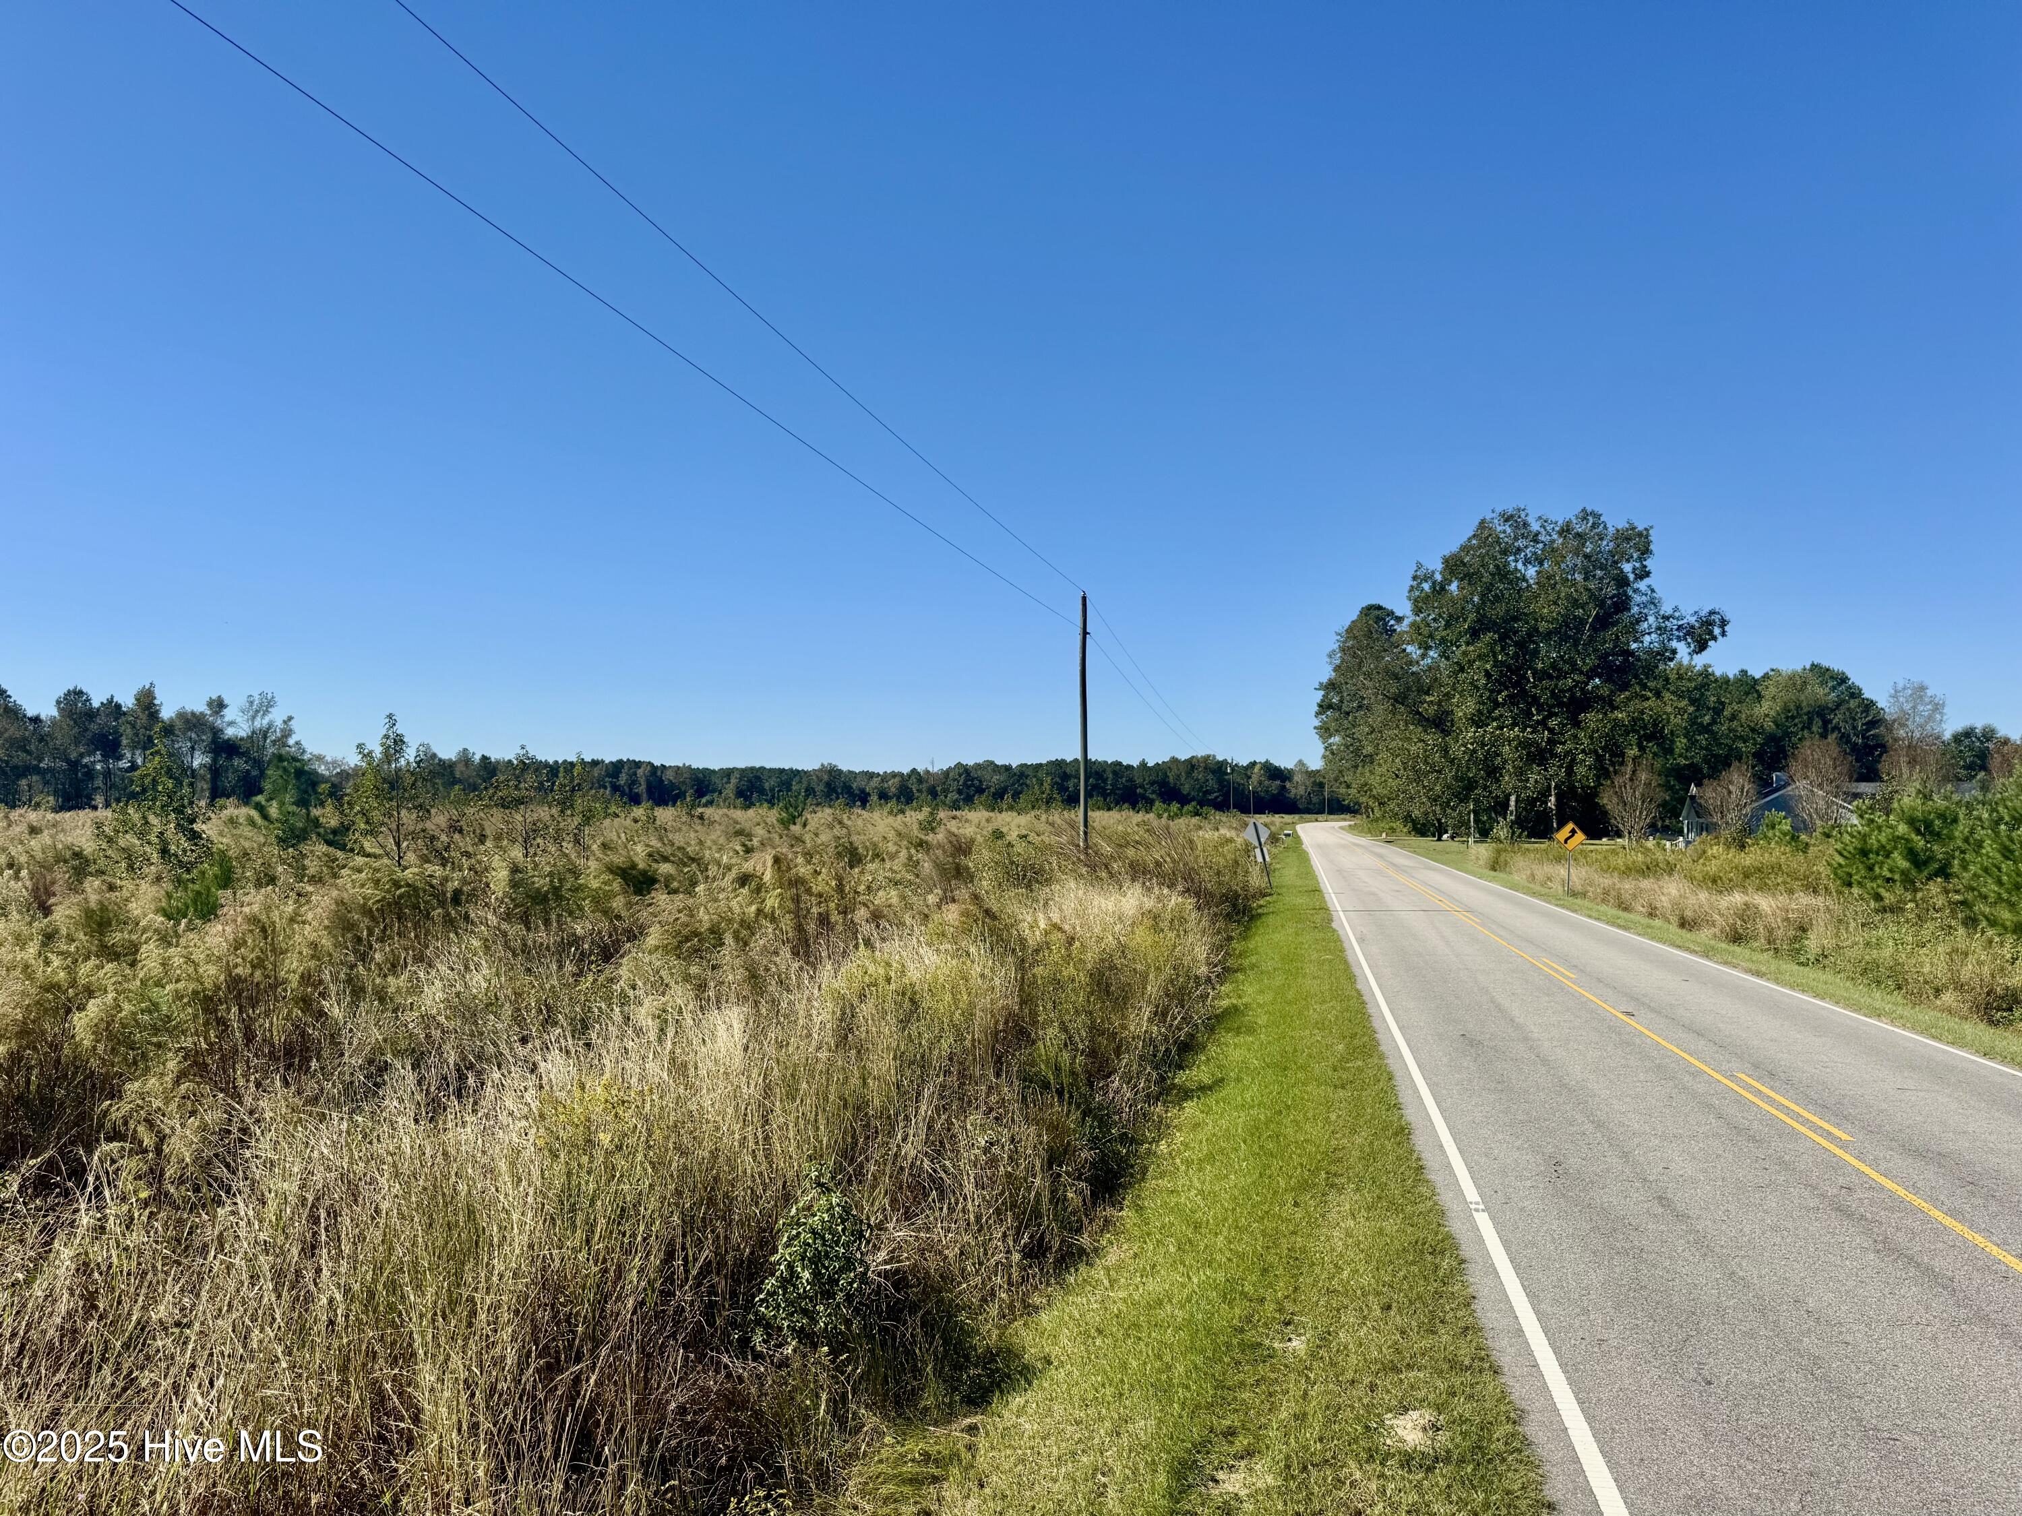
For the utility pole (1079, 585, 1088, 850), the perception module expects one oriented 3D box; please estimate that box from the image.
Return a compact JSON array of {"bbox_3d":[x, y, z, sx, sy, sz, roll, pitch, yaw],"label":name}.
[{"bbox_3d":[2.150,-0.120,41.200,0.280,9.400,0.280,0,-2,0],"label":"utility pole"}]

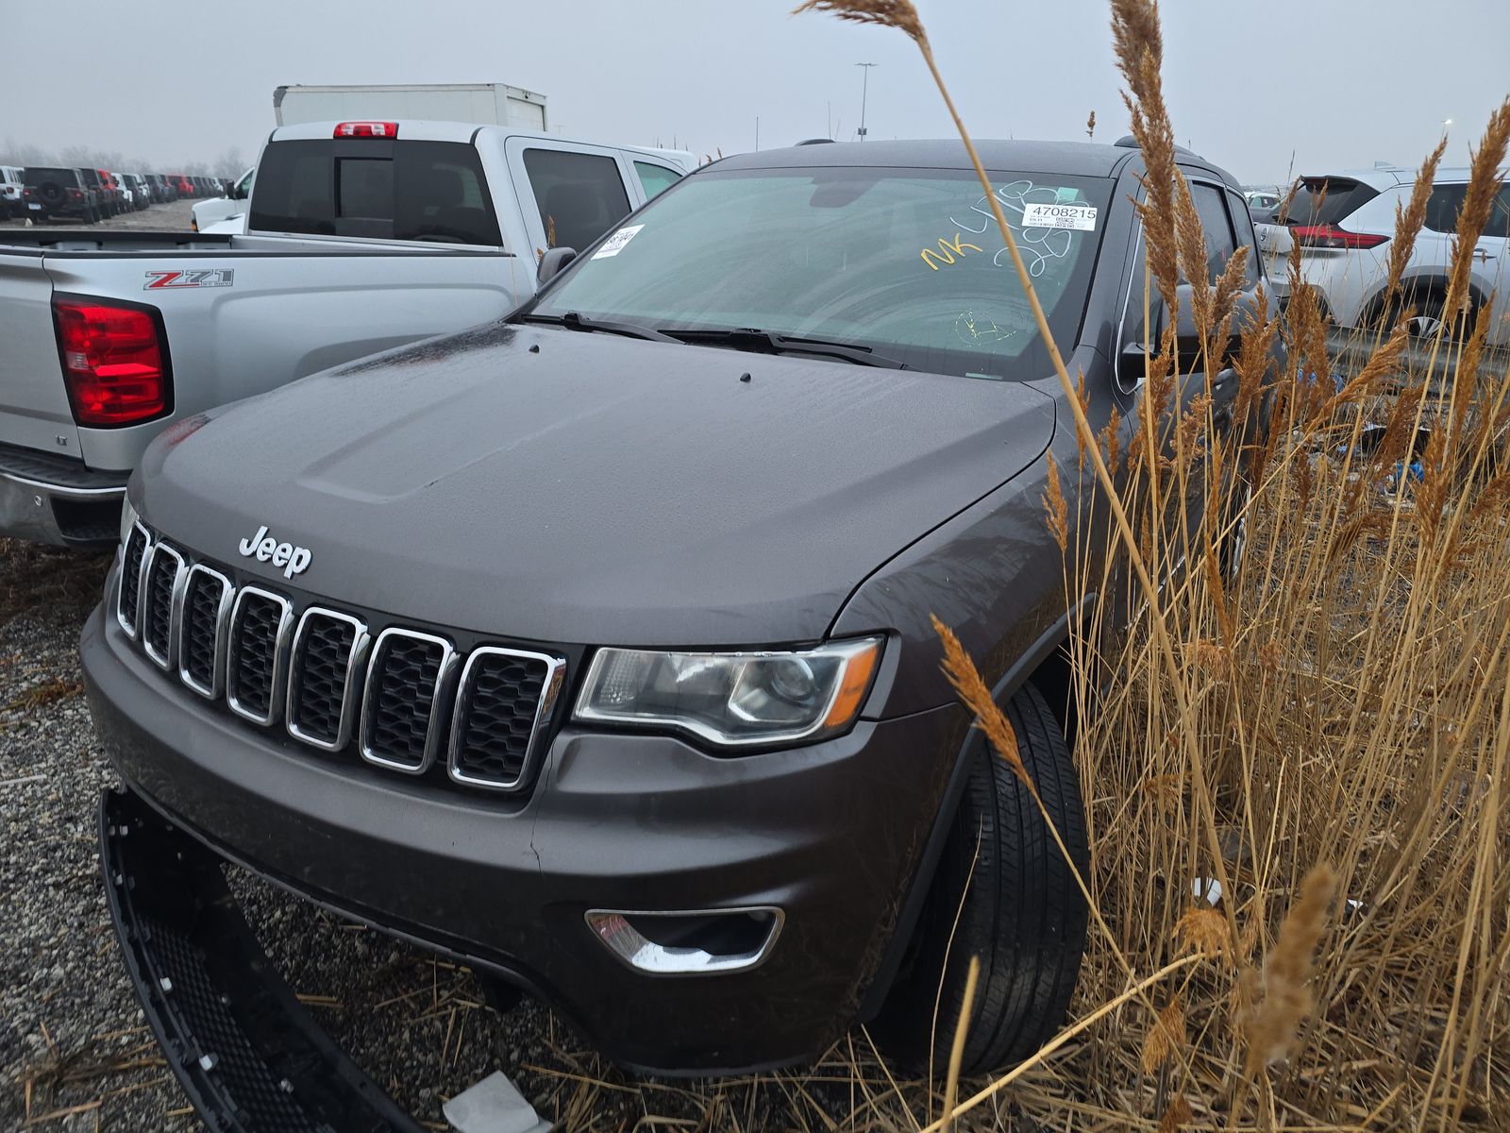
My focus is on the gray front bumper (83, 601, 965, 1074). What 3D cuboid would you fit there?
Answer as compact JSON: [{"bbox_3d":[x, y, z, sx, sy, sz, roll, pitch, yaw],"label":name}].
[{"bbox_3d":[-0.651,0.341,1.731,1.890,0.620,0.540,14,22,29],"label":"gray front bumper"}]

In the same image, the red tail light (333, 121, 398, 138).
[{"bbox_3d":[-1.766,-1.997,4.601,0.375,0.075,0.090,10,21,22],"label":"red tail light"}]

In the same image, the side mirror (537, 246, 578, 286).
[{"bbox_3d":[-0.639,-0.944,3.207,0.220,0.180,0.130,14,22,29],"label":"side mirror"}]

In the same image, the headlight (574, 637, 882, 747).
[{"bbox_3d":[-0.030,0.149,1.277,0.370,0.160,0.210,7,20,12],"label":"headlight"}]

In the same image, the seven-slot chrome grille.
[{"bbox_3d":[-0.720,0.121,1.514,1.020,0.210,0.160,14,22,29],"label":"seven-slot chrome grille"}]

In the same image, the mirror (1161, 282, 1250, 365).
[{"bbox_3d":[1.005,-0.540,2.269,0.220,0.180,0.130,14,22,29],"label":"mirror"}]

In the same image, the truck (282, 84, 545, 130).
[{"bbox_3d":[-8.150,-8.170,21.300,7.200,3.400,2.400,5,20,9],"label":"truck"}]

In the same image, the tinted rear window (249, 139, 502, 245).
[{"bbox_3d":[-1.797,-1.734,4.642,1.520,0.420,0.090,10,12,22],"label":"tinted rear window"}]

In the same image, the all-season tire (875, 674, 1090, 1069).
[{"bbox_3d":[0.380,0.524,1.956,0.250,0.775,0.775,0,19,-7],"label":"all-season tire"}]

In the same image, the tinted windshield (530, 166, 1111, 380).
[{"bbox_3d":[0.146,-0.840,2.635,1.550,0.140,0.931,14,51,29],"label":"tinted windshield"}]

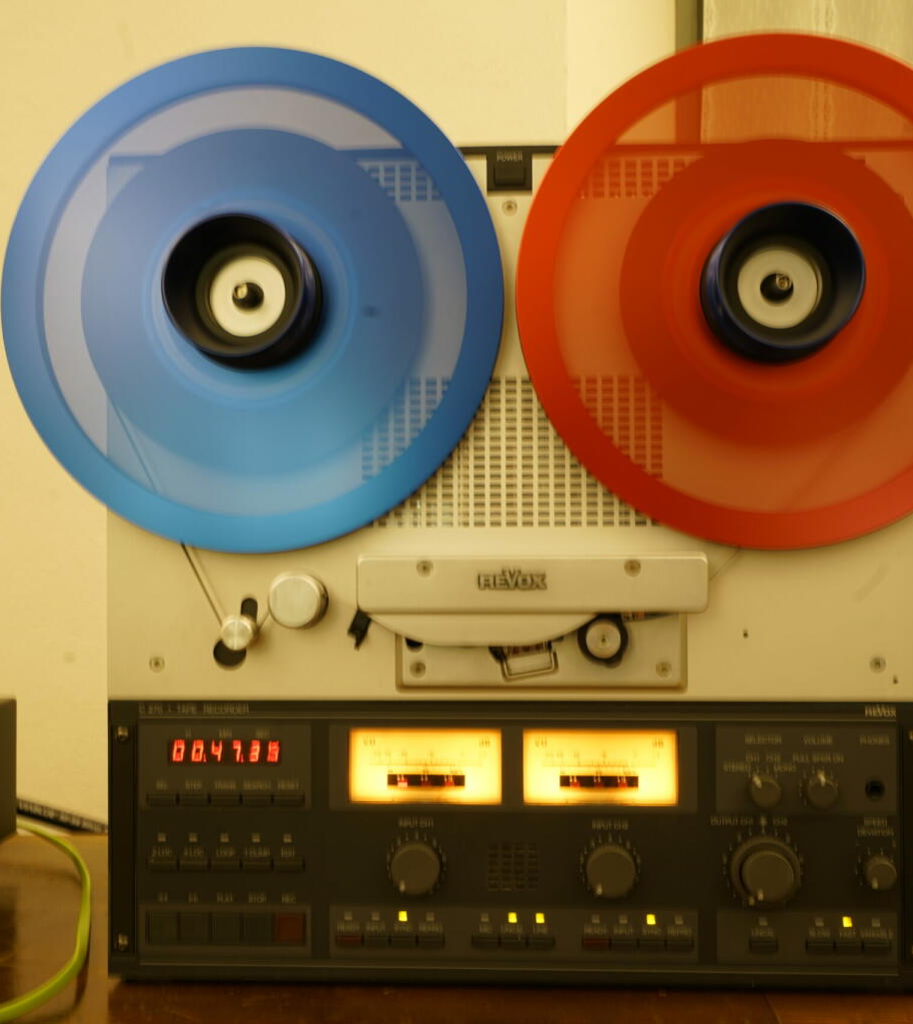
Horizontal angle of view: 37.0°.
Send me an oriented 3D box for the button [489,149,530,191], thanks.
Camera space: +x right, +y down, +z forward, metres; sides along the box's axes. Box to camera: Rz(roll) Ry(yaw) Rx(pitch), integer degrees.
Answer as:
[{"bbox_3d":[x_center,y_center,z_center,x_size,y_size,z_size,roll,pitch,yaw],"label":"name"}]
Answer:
[{"bbox_3d":[0.029,-0.186,0.741,0.023,0.024,0.010,0,-1,3],"label":"button"}]

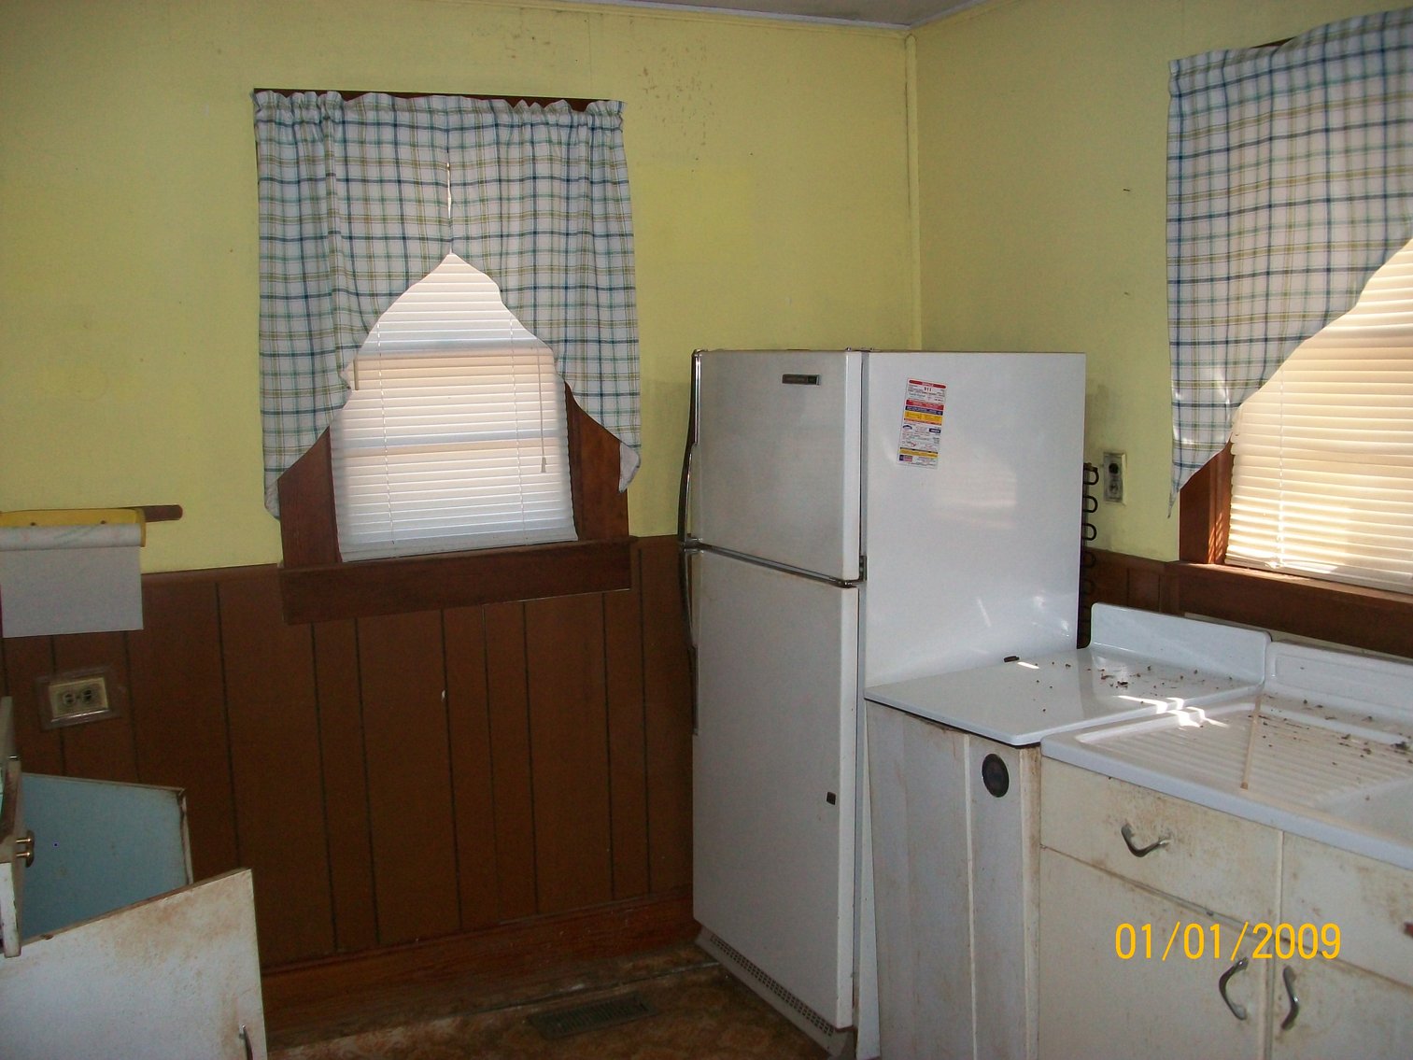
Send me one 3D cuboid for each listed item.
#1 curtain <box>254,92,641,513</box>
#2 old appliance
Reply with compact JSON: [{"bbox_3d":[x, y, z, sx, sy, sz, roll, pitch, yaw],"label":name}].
[{"bbox_3d":[-0.617,-0.560,3.426,0.929,0.985,0.080,-4,6,-23],"label":"curtain"},{"bbox_3d":[0.420,0.354,3.501,0.724,1.598,0.713,-3,8,-27],"label":"old appliance"}]

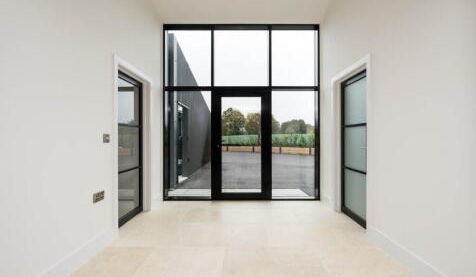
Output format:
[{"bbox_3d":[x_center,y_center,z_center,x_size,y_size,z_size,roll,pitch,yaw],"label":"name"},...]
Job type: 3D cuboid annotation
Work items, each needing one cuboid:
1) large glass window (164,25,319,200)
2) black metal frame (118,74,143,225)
[{"bbox_3d":[0.075,-0.476,3.715,2.890,3.263,0.090,0,0,1],"label":"large glass window"},{"bbox_3d":[-1.527,0.141,2.733,0.050,2.010,0.815,0,0,1],"label":"black metal frame"}]

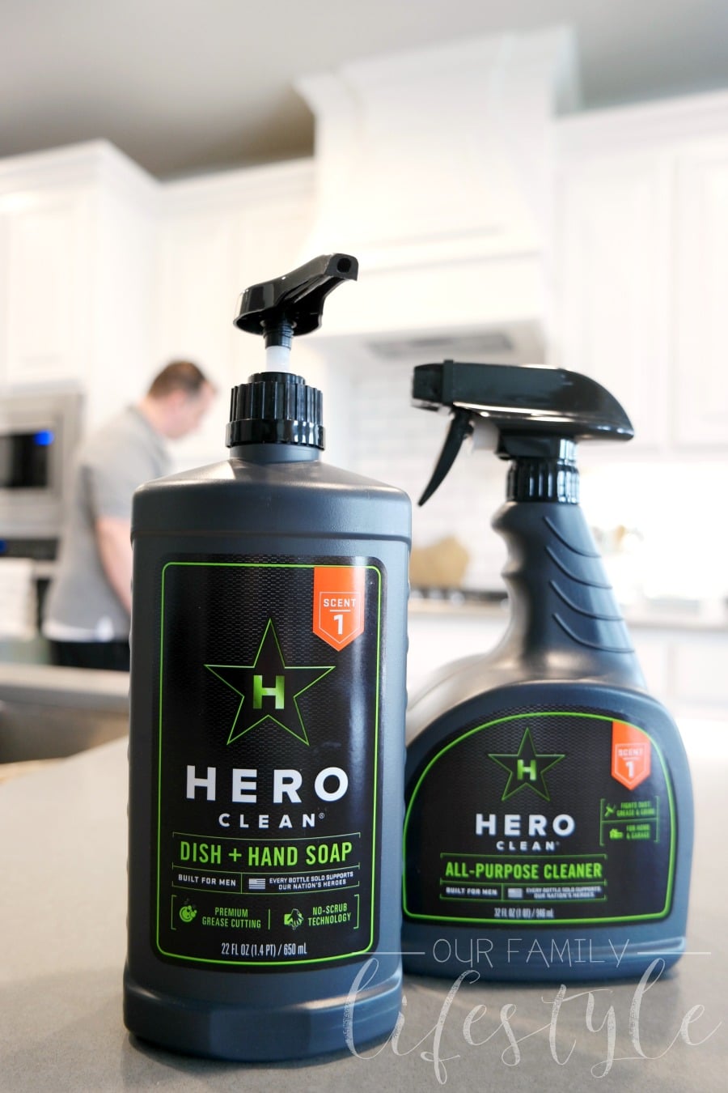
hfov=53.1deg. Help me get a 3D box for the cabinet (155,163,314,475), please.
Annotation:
[{"bbox_3d":[-0.396,-0.829,2.766,0.710,1.015,0.380,1,1,19],"label":"cabinet"}]

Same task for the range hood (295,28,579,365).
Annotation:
[{"bbox_3d":[0.271,-1.035,2.413,0.800,0.800,0.615,1,1,19],"label":"range hood"}]

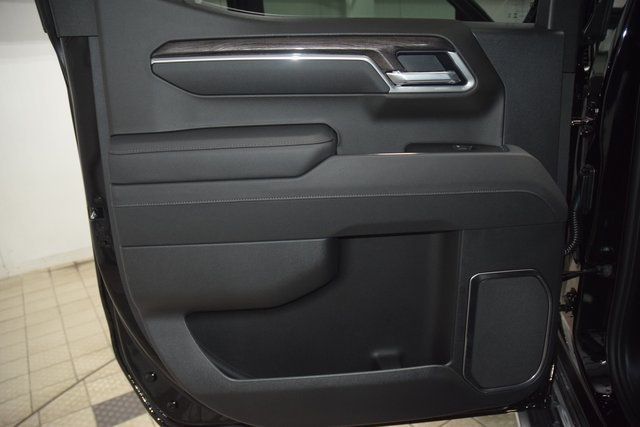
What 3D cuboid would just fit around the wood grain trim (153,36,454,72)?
[{"bbox_3d":[-0.028,-0.303,0.910,0.565,0.066,0.042,-2,14,-4],"label":"wood grain trim"}]

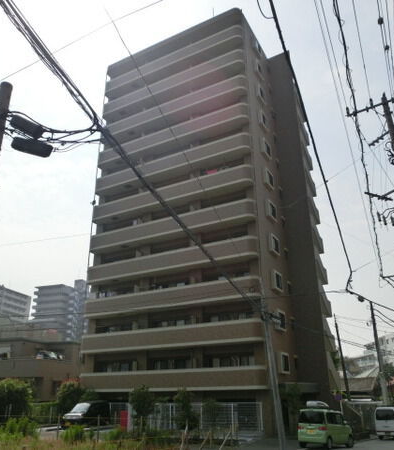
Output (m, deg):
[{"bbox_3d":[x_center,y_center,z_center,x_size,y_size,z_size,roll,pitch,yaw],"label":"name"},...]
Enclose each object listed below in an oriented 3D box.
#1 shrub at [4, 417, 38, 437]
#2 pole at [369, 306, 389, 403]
[{"bbox_3d":[-8.714,10.005,20.563,1.563,0.979,1.200,8,-24,-19],"label":"shrub"},{"bbox_3d":[13.937,10.646,31.502,0.320,9.414,0.320,-12,-24,27],"label":"pole"}]

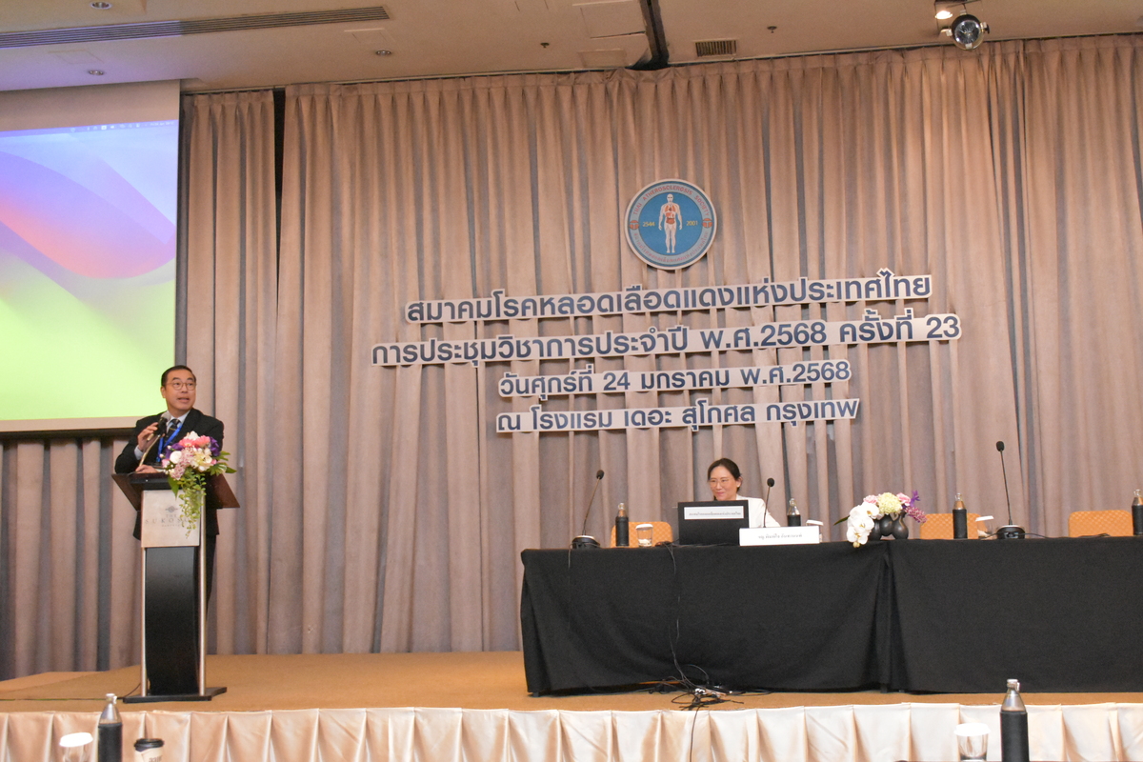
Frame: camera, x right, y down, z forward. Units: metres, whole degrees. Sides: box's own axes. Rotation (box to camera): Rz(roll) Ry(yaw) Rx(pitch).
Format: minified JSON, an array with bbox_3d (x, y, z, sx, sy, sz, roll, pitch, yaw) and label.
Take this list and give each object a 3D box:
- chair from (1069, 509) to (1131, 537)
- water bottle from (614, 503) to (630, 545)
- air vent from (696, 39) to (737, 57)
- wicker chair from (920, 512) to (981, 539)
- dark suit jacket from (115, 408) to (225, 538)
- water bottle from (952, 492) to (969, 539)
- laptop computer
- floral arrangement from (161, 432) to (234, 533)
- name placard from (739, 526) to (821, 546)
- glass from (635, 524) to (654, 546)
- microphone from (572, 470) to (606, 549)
[{"bbox_3d":[3.173,1.192,7.952,0.450,0.900,0.560,-2,-7,7],"label":"chair"},{"bbox_3d":[0.264,0.757,7.211,0.071,0.231,0.071,-2,-6,6],"label":"water bottle"},{"bbox_3d":[1.077,-2.457,10.058,0.320,0.030,0.350,-2,-7,7],"label":"air vent"},{"bbox_3d":[2.148,1.165,7.477,0.440,0.872,0.550,-2,-6,6],"label":"wicker chair"},{"bbox_3d":[-2.250,0.517,7.710,0.620,0.730,0.420,0,-7,-13],"label":"dark suit jacket"},{"bbox_3d":[1.982,0.696,6.981,0.071,0.231,0.071,-2,-6,6],"label":"water bottle"},{"bbox_3d":[0.740,0.736,7.026,0.355,0.225,0.290,-3,-7,11],"label":"laptop computer"},{"bbox_3d":[-1.949,0.534,7.115,0.368,0.518,0.310,-1,-6,-2],"label":"floral arrangement"},{"bbox_3d":[1.038,0.774,6.809,0.393,0.087,0.070,-2,-7,7],"label":"name placard"},{"bbox_3d":[0.382,0.803,7.085,0.090,0.120,0.090,-2,-7,7],"label":"glass"},{"bbox_3d":[0.090,0.663,7.069,0.150,0.410,0.190,-4,-8,22],"label":"microphone"}]

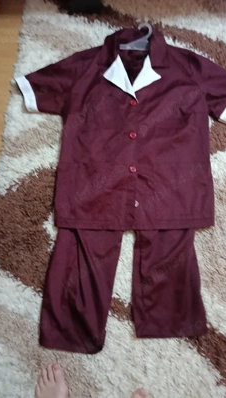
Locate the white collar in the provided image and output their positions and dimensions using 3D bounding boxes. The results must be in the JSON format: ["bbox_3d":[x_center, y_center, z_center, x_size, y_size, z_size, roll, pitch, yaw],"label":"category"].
[{"bbox_3d":[0.067,-0.426,1.085,0.200,0.035,0.185,0,75,0],"label":"white collar"}]

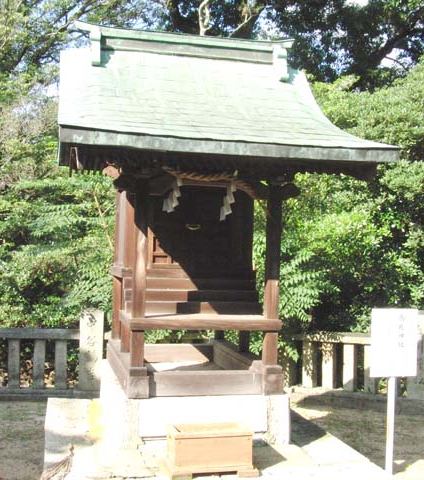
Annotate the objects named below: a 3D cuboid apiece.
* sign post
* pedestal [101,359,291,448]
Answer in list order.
[{"bbox_3d":[1.388,1.162,5.230,0.354,1.258,0.072,2,-2,-13],"label":"sign post"},{"bbox_3d":[-0.274,1.569,6.874,1.427,0.411,2.238,2,-2,-13],"label":"pedestal"}]

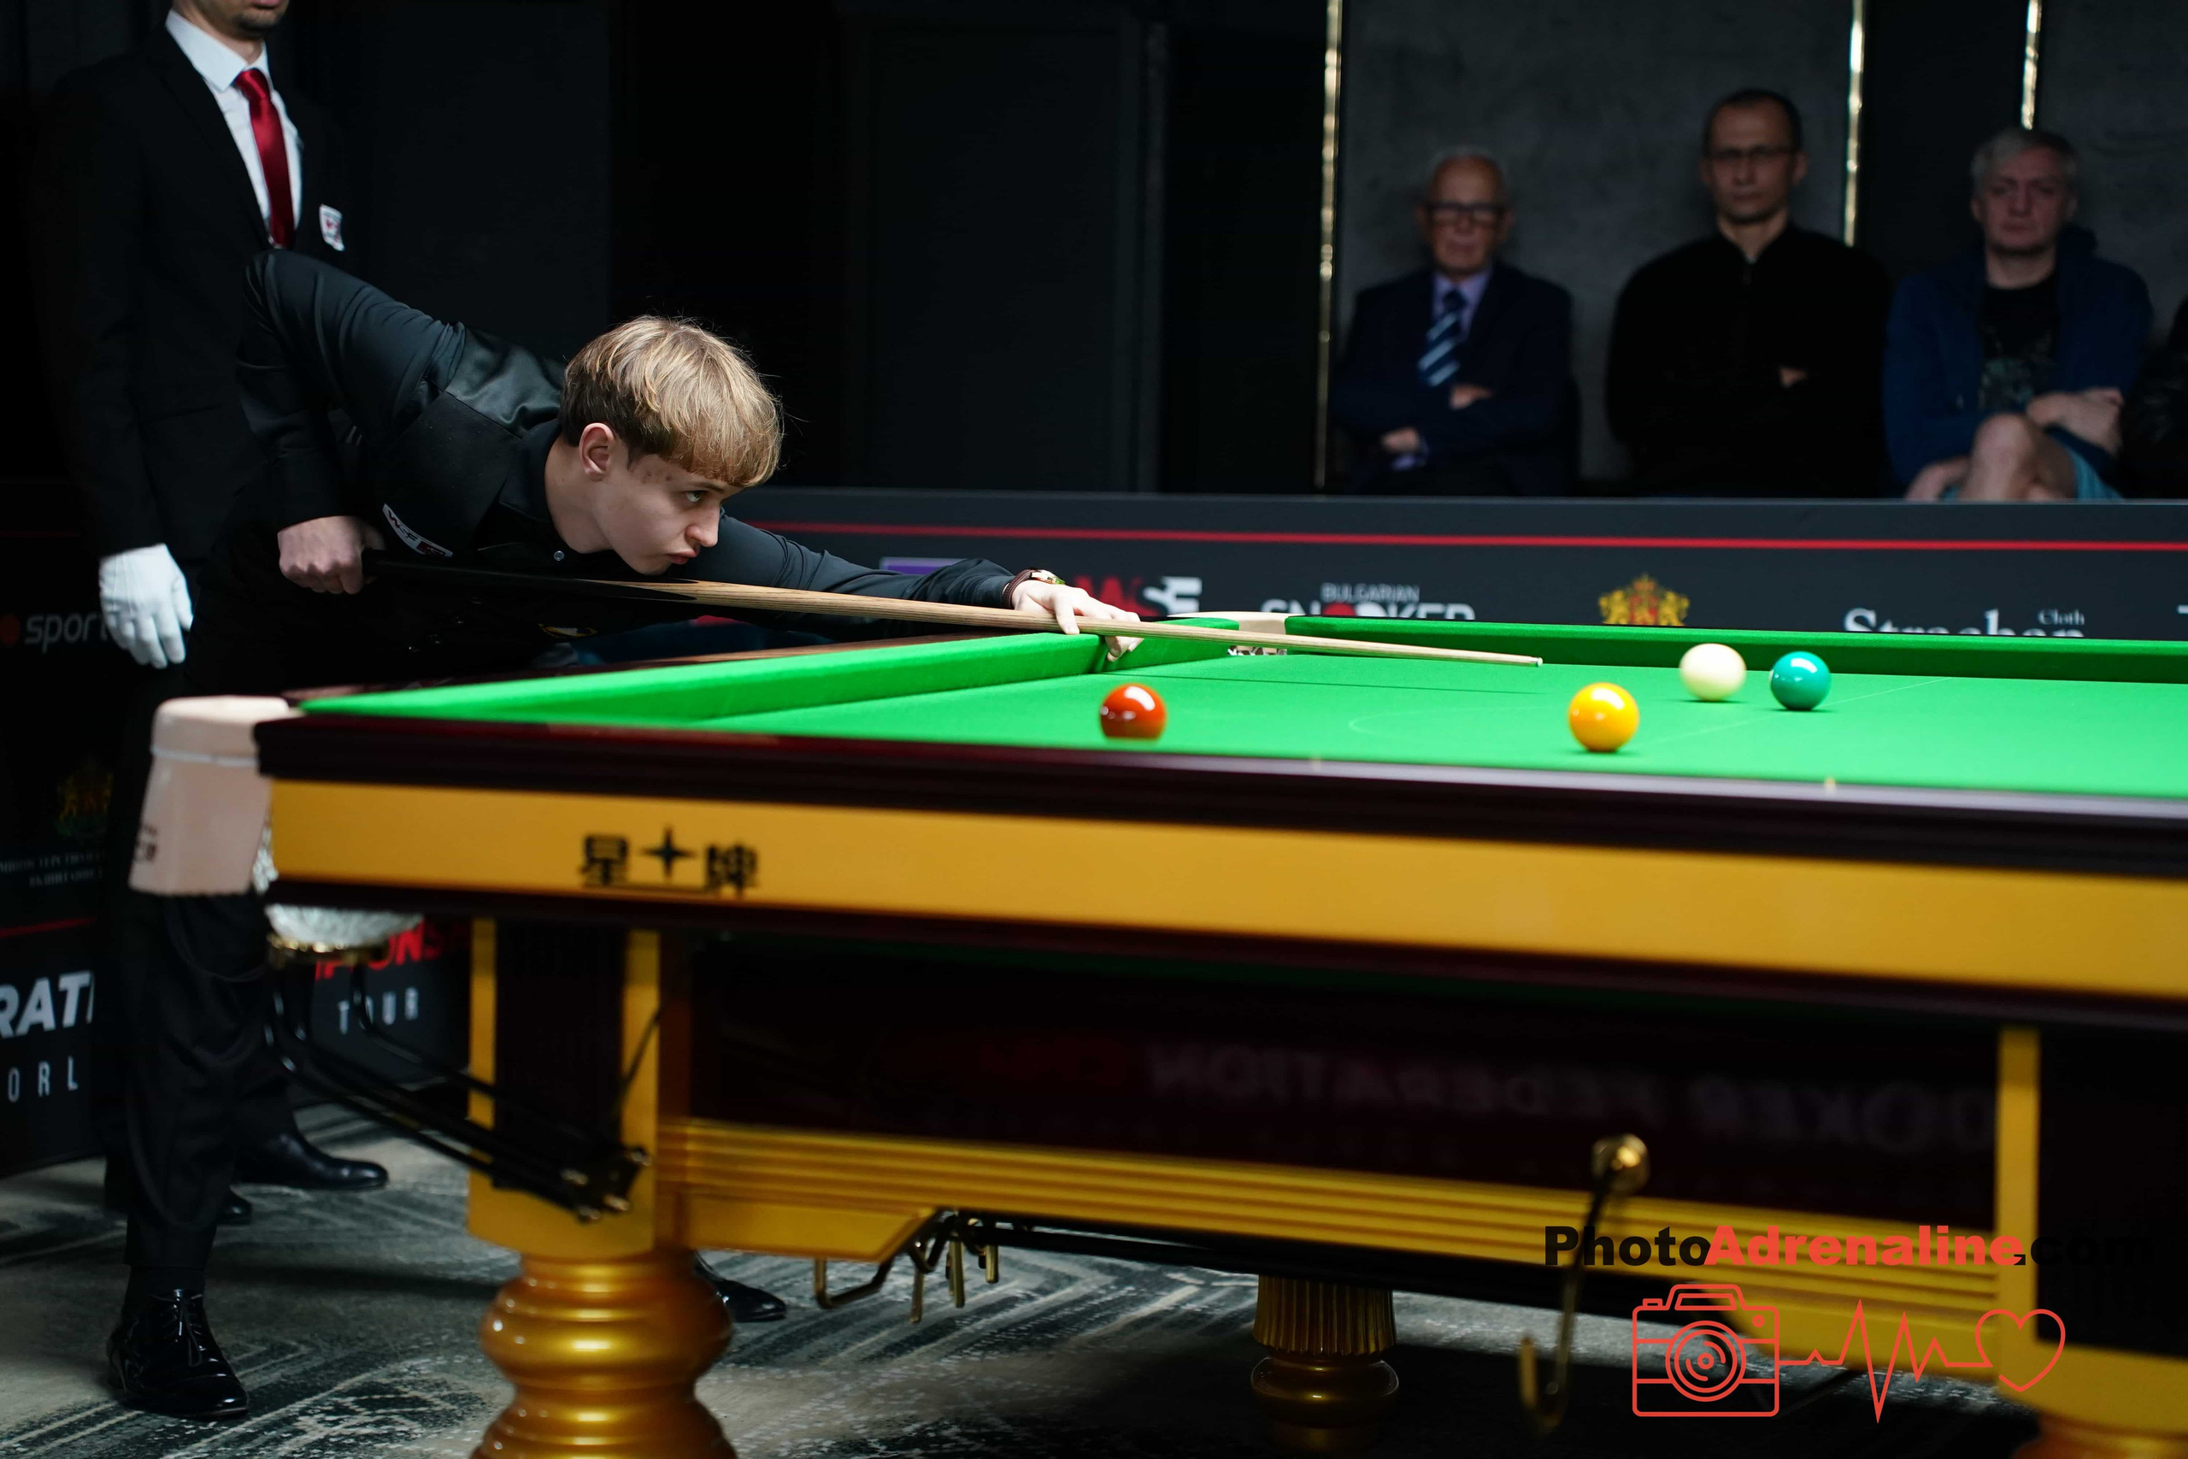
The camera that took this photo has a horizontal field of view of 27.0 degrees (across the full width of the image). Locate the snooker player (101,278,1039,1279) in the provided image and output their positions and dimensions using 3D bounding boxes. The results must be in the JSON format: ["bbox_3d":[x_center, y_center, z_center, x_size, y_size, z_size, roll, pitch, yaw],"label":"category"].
[{"bbox_3d":[-0.417,0.110,4.933,1.270,1.250,0.800,4,5,39],"label":"snooker player"}]

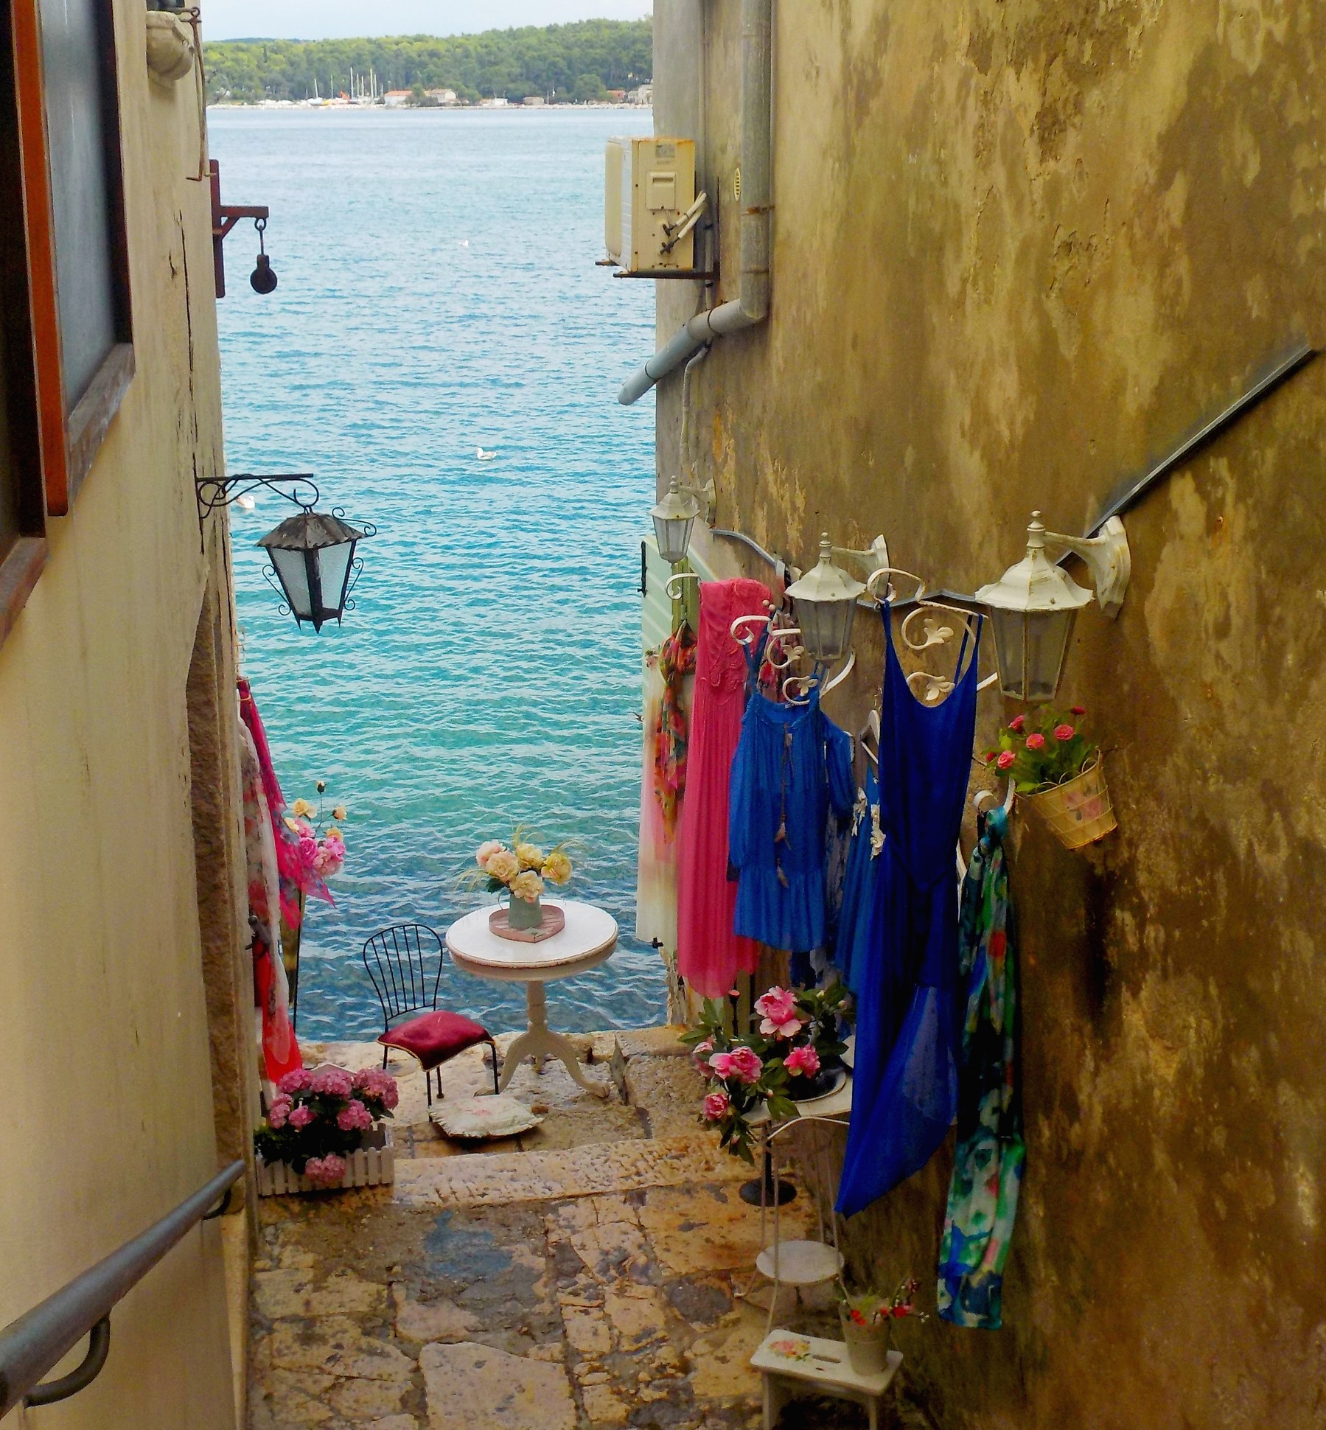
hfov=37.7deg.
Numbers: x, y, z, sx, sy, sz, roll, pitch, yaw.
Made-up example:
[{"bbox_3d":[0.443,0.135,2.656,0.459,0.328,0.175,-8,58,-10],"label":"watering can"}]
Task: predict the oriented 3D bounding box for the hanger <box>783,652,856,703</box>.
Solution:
[{"bbox_3d":[0.502,-0.117,6.215,0.225,0.170,0.050,-3,18,-8],"label":"hanger"}]

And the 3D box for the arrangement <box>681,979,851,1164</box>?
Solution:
[{"bbox_3d":[0.328,1.095,5.976,0.500,0.570,0.500,-3,18,-8],"label":"arrangement"}]

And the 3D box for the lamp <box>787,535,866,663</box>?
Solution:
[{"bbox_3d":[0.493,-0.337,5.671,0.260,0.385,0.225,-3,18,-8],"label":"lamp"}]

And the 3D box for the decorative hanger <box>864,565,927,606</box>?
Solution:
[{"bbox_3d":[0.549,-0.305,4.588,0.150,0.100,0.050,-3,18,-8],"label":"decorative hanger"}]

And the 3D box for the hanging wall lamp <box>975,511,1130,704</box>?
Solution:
[{"bbox_3d":[0.775,-0.213,3.861,0.300,0.385,0.225,-3,18,-8],"label":"hanging wall lamp"}]

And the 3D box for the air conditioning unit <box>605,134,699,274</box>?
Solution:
[{"bbox_3d":[-0.057,-2.214,8.396,0.280,0.535,0.780,-3,18,-8],"label":"air conditioning unit"}]

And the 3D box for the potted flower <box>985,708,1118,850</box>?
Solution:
[{"bbox_3d":[0.794,0.120,3.927,0.235,0.295,0.220,-26,20,0],"label":"potted flower"}]

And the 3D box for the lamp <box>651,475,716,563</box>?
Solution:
[{"bbox_3d":[0.090,-0.846,8.396,0.290,0.390,0.225,-3,18,-8],"label":"lamp"}]

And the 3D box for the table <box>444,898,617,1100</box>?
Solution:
[{"bbox_3d":[-0.560,1.260,8.394,0.735,0.690,0.735,0,18,0],"label":"table"}]

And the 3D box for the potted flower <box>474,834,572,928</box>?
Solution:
[{"bbox_3d":[-0.586,0.703,8.193,0.400,0.440,0.340,0,18,0],"label":"potted flower"}]

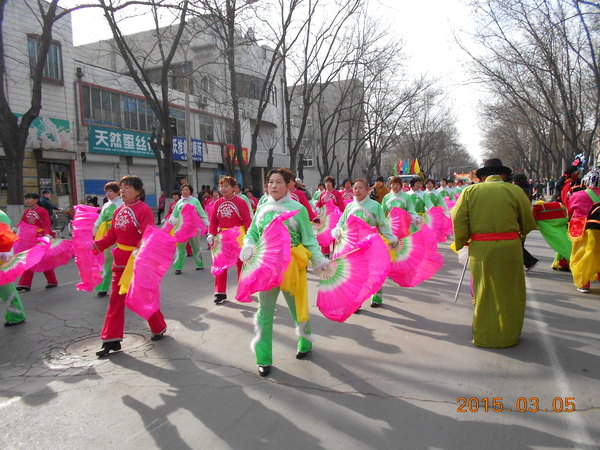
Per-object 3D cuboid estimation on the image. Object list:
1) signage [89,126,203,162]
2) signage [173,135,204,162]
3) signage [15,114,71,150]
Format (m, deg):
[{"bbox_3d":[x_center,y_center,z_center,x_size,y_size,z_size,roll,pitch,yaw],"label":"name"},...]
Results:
[{"bbox_3d":[-8.321,-4.475,25.701,0.150,1.357,9.145,0,5,23],"label":"signage"},{"bbox_3d":[-7.164,-4.728,28.400,0.150,1.401,3.314,0,5,23],"label":"signage"},{"bbox_3d":[-11.062,-3.937,19.303,0.150,1.356,2.749,0,5,23],"label":"signage"}]

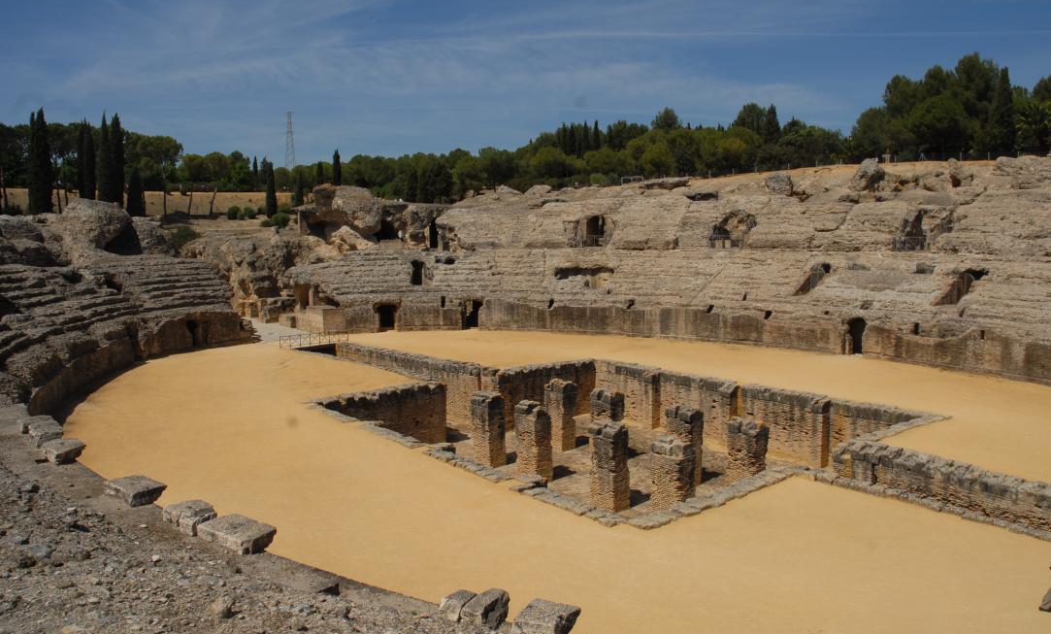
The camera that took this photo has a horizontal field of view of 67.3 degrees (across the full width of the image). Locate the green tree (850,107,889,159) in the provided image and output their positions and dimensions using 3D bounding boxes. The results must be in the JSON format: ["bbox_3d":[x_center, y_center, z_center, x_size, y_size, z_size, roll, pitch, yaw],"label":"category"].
[{"bbox_3d":[43.350,-23.009,99.303,4.494,6.610,4.494,2,6,23],"label":"green tree"}]

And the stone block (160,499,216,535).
[{"bbox_3d":[-7.467,4.479,17.610,1.080,0.380,0.720,4,7,32],"label":"stone block"}]

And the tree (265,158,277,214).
[{"bbox_3d":[-32.425,-16.398,100.642,1.531,7.302,1.531,-2,6,-18],"label":"tree"}]

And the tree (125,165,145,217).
[{"bbox_3d":[-49.256,-15.778,99.515,2.089,6.545,2.089,-3,6,-26],"label":"tree"}]

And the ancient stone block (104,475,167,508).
[{"bbox_3d":[-8.037,3.571,16.269,1.218,0.266,0.708,4,8,38],"label":"ancient stone block"}]

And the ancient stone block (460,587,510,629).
[{"bbox_3d":[-0.652,4.902,13.171,0.420,0.400,0.780,3,6,27],"label":"ancient stone block"}]

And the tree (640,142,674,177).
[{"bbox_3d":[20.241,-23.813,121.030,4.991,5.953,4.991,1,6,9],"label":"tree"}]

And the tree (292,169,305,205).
[{"bbox_3d":[-35.723,-20.059,123.617,1.754,6.016,1.754,-2,6,-16],"label":"tree"}]

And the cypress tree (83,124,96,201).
[{"bbox_3d":[-50.615,-17.547,91.467,1.575,10.573,1.575,-3,7,-28],"label":"cypress tree"}]

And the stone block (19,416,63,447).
[{"bbox_3d":[-12.969,3.050,21.116,0.837,0.327,1.662,-5,7,-36],"label":"stone block"}]

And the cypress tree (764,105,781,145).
[{"bbox_3d":[40.111,-30.715,128.420,2.563,7.738,2.563,2,6,17],"label":"cypress tree"}]

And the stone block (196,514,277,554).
[{"bbox_3d":[-5.099,3.814,13.936,1.214,0.250,0.740,4,7,34],"label":"stone block"}]

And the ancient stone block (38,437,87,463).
[{"bbox_3d":[-11.256,3.265,19.228,1.015,0.280,0.729,5,8,43],"label":"ancient stone block"}]

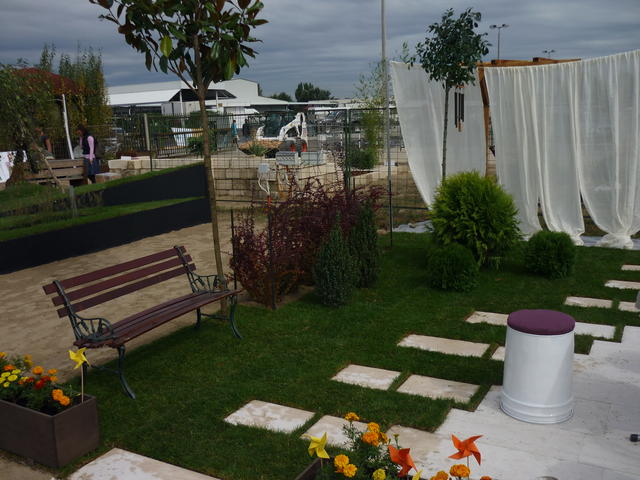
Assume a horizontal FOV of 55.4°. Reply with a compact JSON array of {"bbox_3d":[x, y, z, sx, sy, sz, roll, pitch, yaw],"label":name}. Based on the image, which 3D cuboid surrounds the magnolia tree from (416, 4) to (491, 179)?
[{"bbox_3d":[1.723,-1.407,8.036,1.000,3.108,0.950,-2,9,0],"label":"magnolia tree"}]

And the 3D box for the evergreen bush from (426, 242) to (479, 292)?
[{"bbox_3d":[1.370,0.257,6.271,0.529,0.478,0.529,-3,11,0],"label":"evergreen bush"}]

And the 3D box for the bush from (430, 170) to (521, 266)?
[{"bbox_3d":[1.801,-0.230,7.030,1.038,1.099,1.018,-3,11,0],"label":"bush"}]

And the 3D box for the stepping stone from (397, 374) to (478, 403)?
[{"bbox_3d":[0.767,0.983,3.947,0.462,0.045,0.291,3,12,29],"label":"stepping stone"}]

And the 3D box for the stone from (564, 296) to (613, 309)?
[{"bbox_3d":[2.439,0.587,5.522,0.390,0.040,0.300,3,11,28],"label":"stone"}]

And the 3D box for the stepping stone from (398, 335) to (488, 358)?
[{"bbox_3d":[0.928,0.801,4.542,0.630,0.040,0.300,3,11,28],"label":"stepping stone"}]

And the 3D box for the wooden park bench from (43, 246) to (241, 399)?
[{"bbox_3d":[-1.232,0.549,4.631,0.668,0.765,1.451,3,12,28],"label":"wooden park bench"}]

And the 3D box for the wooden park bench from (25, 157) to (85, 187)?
[{"bbox_3d":[-6.515,-1.623,15.000,1.450,0.800,0.620,-5,11,-8],"label":"wooden park bench"}]

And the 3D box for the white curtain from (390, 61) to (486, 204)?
[{"bbox_3d":[1.777,-1.375,8.993,1.487,2.344,0.250,-4,10,-15],"label":"white curtain"}]

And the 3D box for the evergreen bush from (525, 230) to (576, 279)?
[{"bbox_3d":[2.494,0.126,6.600,0.540,0.510,0.540,-2,9,0],"label":"evergreen bush"}]

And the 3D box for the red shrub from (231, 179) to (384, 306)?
[{"bbox_3d":[-0.144,-0.075,6.638,0.916,1.140,1.883,3,12,29],"label":"red shrub"}]

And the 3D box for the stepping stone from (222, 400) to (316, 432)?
[{"bbox_3d":[-0.300,1.087,3.688,0.455,0.045,0.296,3,12,29],"label":"stepping stone"}]

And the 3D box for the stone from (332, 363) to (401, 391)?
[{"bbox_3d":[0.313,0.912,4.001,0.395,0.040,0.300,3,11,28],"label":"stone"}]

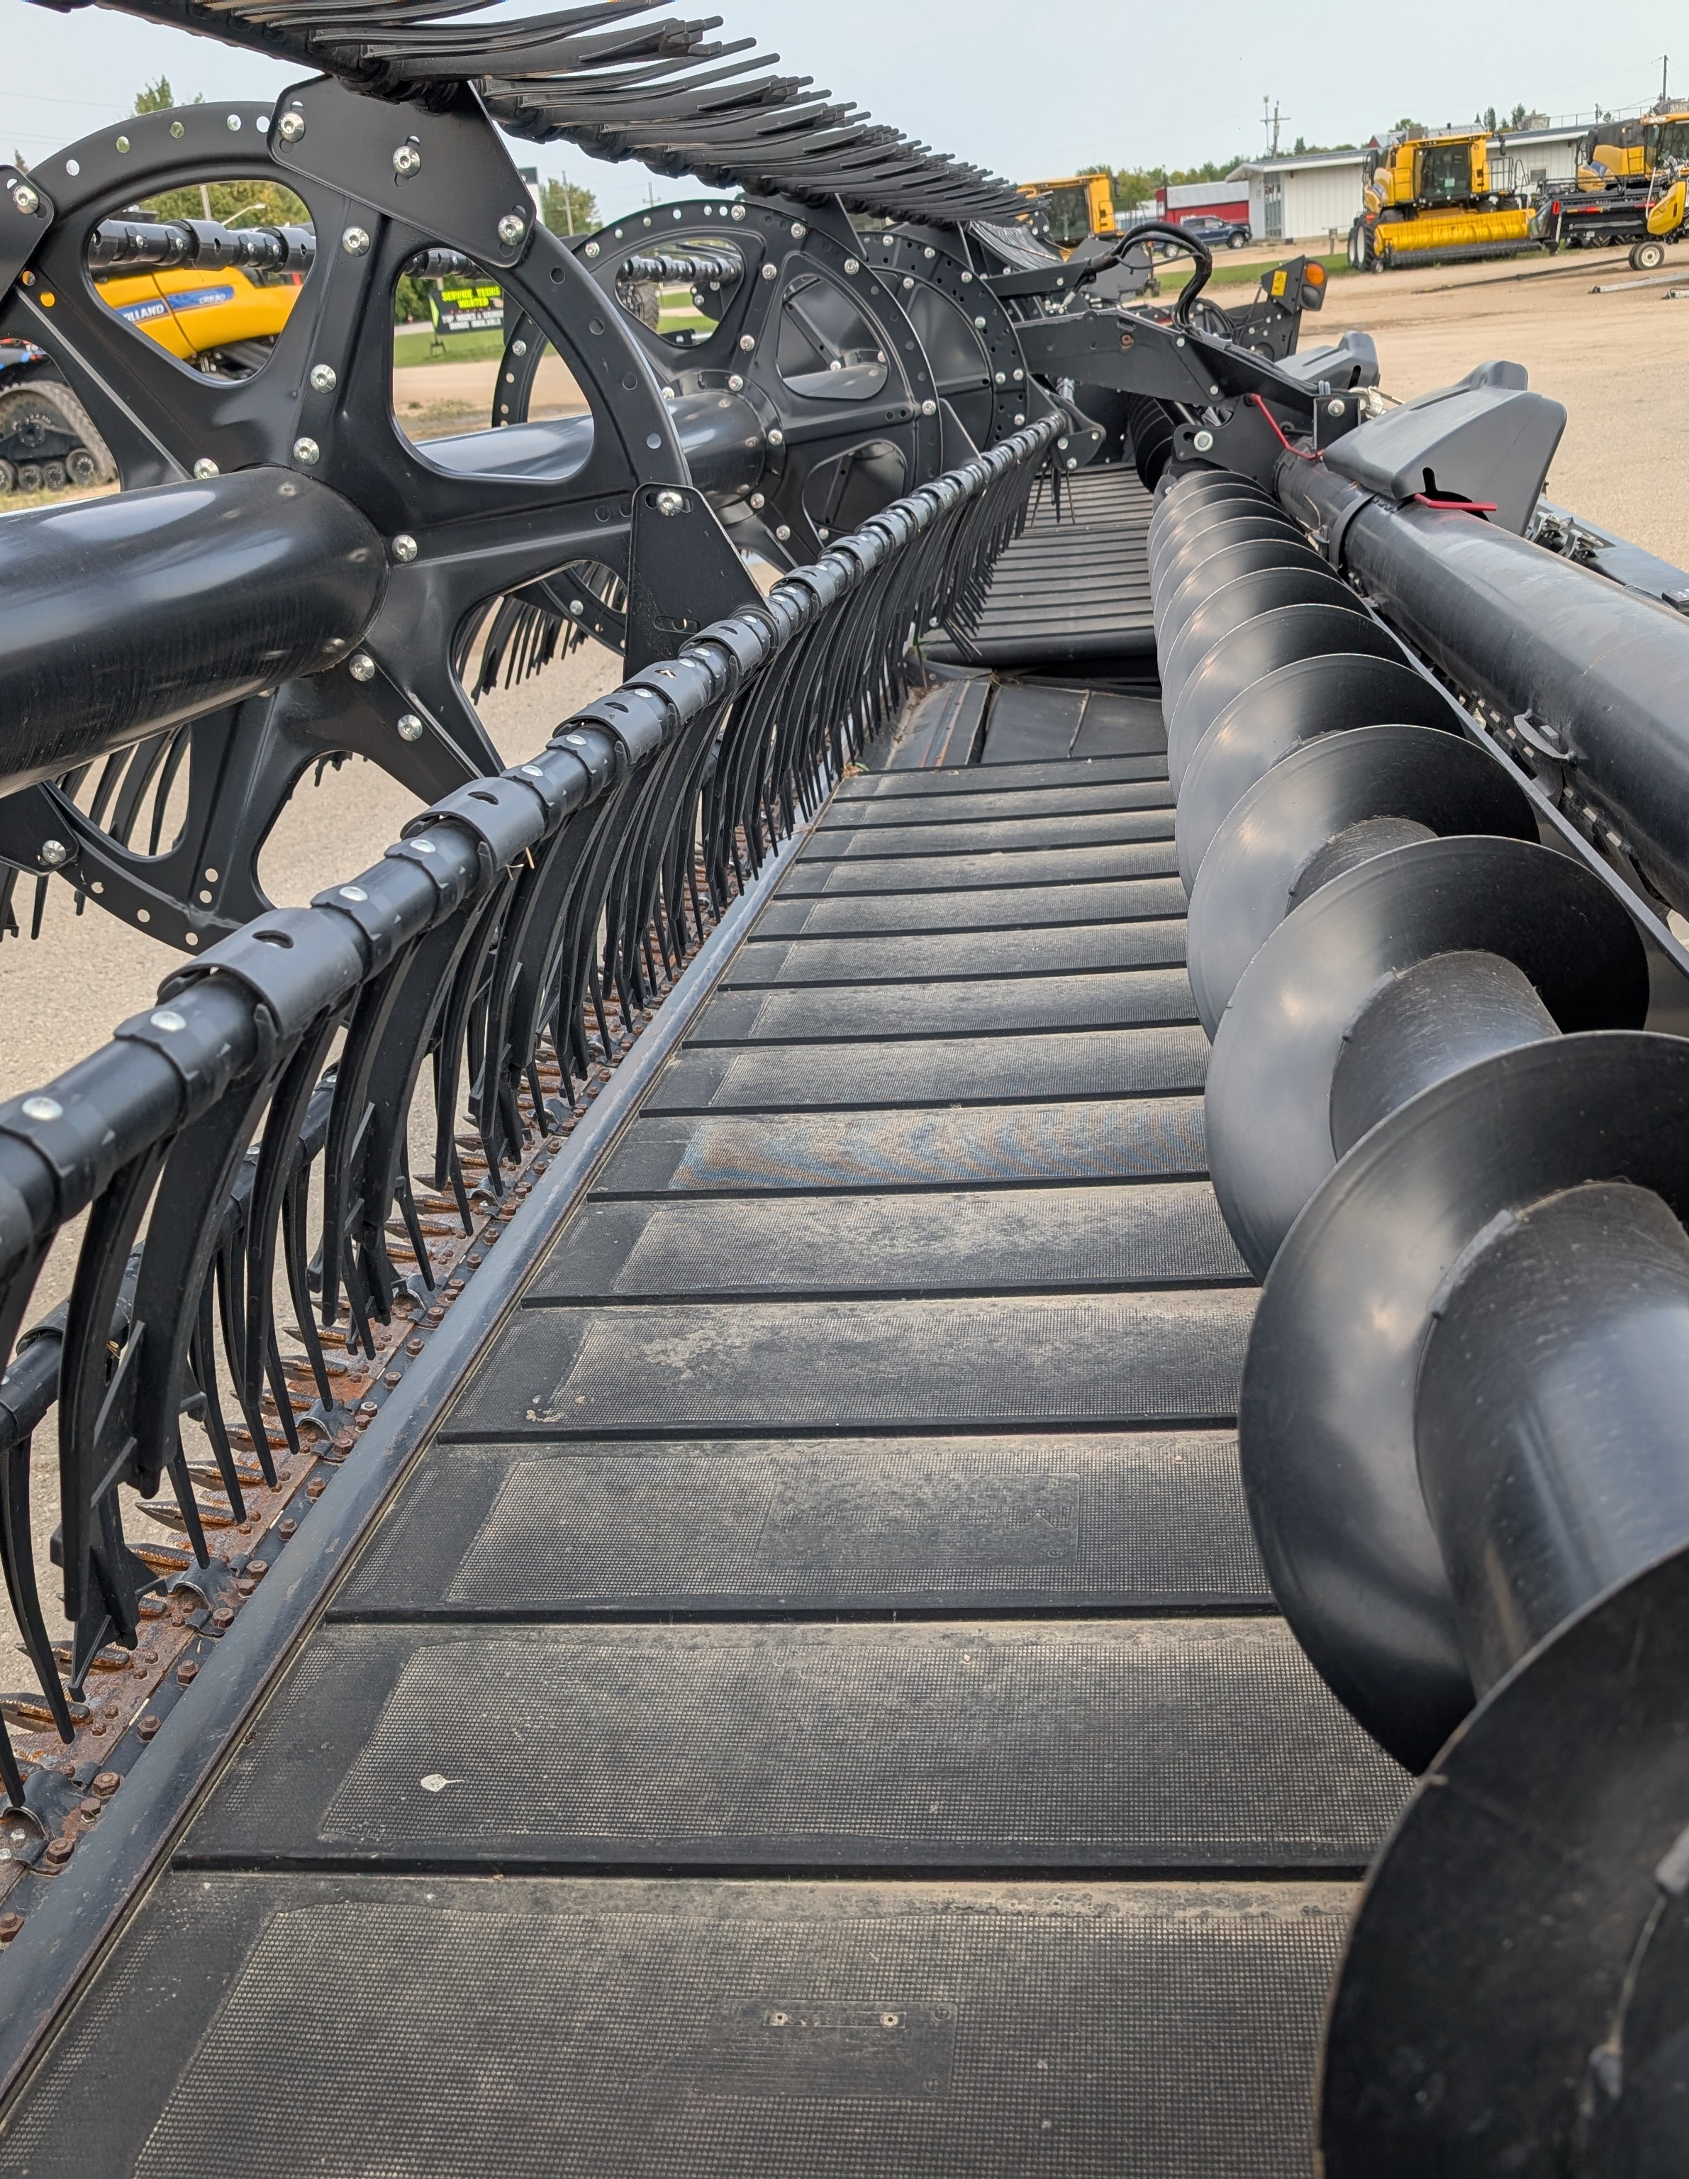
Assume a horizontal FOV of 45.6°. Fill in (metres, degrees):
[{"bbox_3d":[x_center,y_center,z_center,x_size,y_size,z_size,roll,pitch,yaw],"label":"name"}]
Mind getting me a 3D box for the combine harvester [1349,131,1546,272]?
[{"bbox_3d":[19.110,-28.810,65.430,5.100,3.850,9.800,-4,22,4],"label":"combine harvester"}]

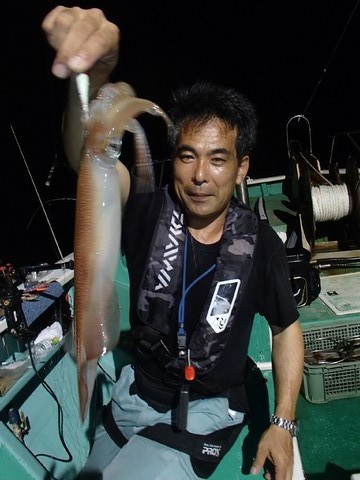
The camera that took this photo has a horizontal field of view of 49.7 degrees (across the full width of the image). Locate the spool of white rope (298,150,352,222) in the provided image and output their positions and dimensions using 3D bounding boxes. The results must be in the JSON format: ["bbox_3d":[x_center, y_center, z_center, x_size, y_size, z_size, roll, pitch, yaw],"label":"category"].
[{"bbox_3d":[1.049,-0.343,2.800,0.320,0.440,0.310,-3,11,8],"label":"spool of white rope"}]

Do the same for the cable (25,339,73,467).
[{"bbox_3d":[-0.356,0.454,1.019,0.078,0.399,0.135,4,18,19],"label":"cable"}]

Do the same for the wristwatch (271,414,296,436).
[{"bbox_3d":[0.258,0.461,0.965,0.065,0.031,0.056,18,21,-3],"label":"wristwatch"}]

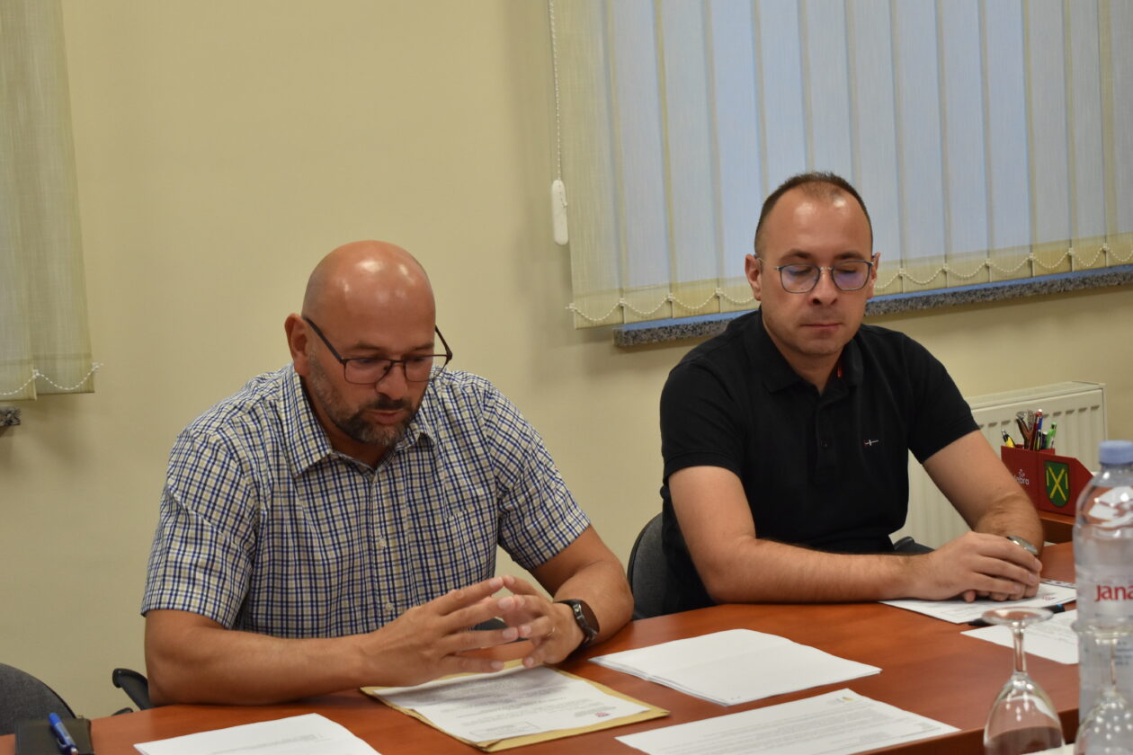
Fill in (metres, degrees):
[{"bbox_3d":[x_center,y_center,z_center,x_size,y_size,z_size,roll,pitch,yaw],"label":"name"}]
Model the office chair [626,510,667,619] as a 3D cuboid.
[{"bbox_3d":[0.400,0.571,3.552,0.590,0.830,0.590,-6,7,-23],"label":"office chair"}]

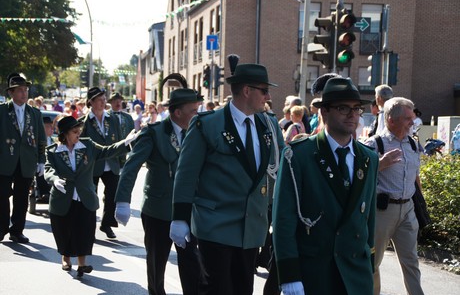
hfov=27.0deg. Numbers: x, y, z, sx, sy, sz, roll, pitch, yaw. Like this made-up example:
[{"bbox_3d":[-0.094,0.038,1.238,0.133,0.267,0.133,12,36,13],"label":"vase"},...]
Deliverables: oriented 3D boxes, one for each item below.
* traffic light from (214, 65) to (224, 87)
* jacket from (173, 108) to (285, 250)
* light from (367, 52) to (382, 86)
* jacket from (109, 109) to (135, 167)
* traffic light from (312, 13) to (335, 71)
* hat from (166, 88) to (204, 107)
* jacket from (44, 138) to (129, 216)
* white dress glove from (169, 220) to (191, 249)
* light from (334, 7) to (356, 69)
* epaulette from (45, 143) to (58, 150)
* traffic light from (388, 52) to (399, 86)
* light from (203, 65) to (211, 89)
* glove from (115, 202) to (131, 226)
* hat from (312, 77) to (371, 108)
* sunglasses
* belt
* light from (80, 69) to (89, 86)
[{"bbox_3d":[-0.390,-2.616,35.500,0.360,0.840,0.280,1,3,-24],"label":"traffic light"},{"bbox_3d":[-0.003,0.164,5.500,0.620,0.800,0.380,-1,4,-37],"label":"jacket"},{"bbox_3d":[3.821,-2.089,25.300,0.280,0.880,0.340,0,4,-30],"label":"light"},{"bbox_3d":[-1.515,-0.116,13.000,0.500,0.740,0.320,1,3,-12],"label":"jacket"},{"bbox_3d":[1.486,-1.684,15.200,0.360,0.890,0.280,1,3,-10],"label":"traffic light"},{"bbox_3d":[-0.336,-0.369,7.150,0.310,0.135,0.275,-5,3,28],"label":"hat"},{"bbox_3d":[-1.410,0.285,9.400,0.800,0.740,0.420,1,3,-13],"label":"jacket"},{"bbox_3d":[-0.300,0.514,5.680,0.120,0.190,0.090,1,2,-11],"label":"white dress glove"},{"bbox_3d":[1.714,-1.625,14.200,0.290,0.860,0.370,1,2,-16],"label":"light"},{"bbox_3d":[-1.754,-0.010,9.400,0.130,0.030,0.060,-15,4,-14],"label":"epaulette"},{"bbox_3d":[4.114,-1.974,24.000,0.280,0.820,0.360,3,3,24],"label":"traffic light"},{"bbox_3d":[-0.860,-2.561,35.000,0.280,0.880,0.340,4,4,37],"label":"light"},{"bbox_3d":[-0.798,0.486,7.100,0.115,0.185,0.090,1,2,-9],"label":"glove"},{"bbox_3d":[0.536,-0.263,4.600,0.275,0.135,0.310,-5,2,-30],"label":"hat"},{"bbox_3d":[0.168,-0.341,5.740,0.150,0.045,0.145,11,2,21],"label":"sunglasses"},{"bbox_3d":[1.067,0.355,6.400,0.260,0.045,0.350,4,4,41],"label":"belt"},{"bbox_3d":[-6.450,-3.065,42.500,0.300,0.840,0.360,1,2,-6],"label":"light"}]

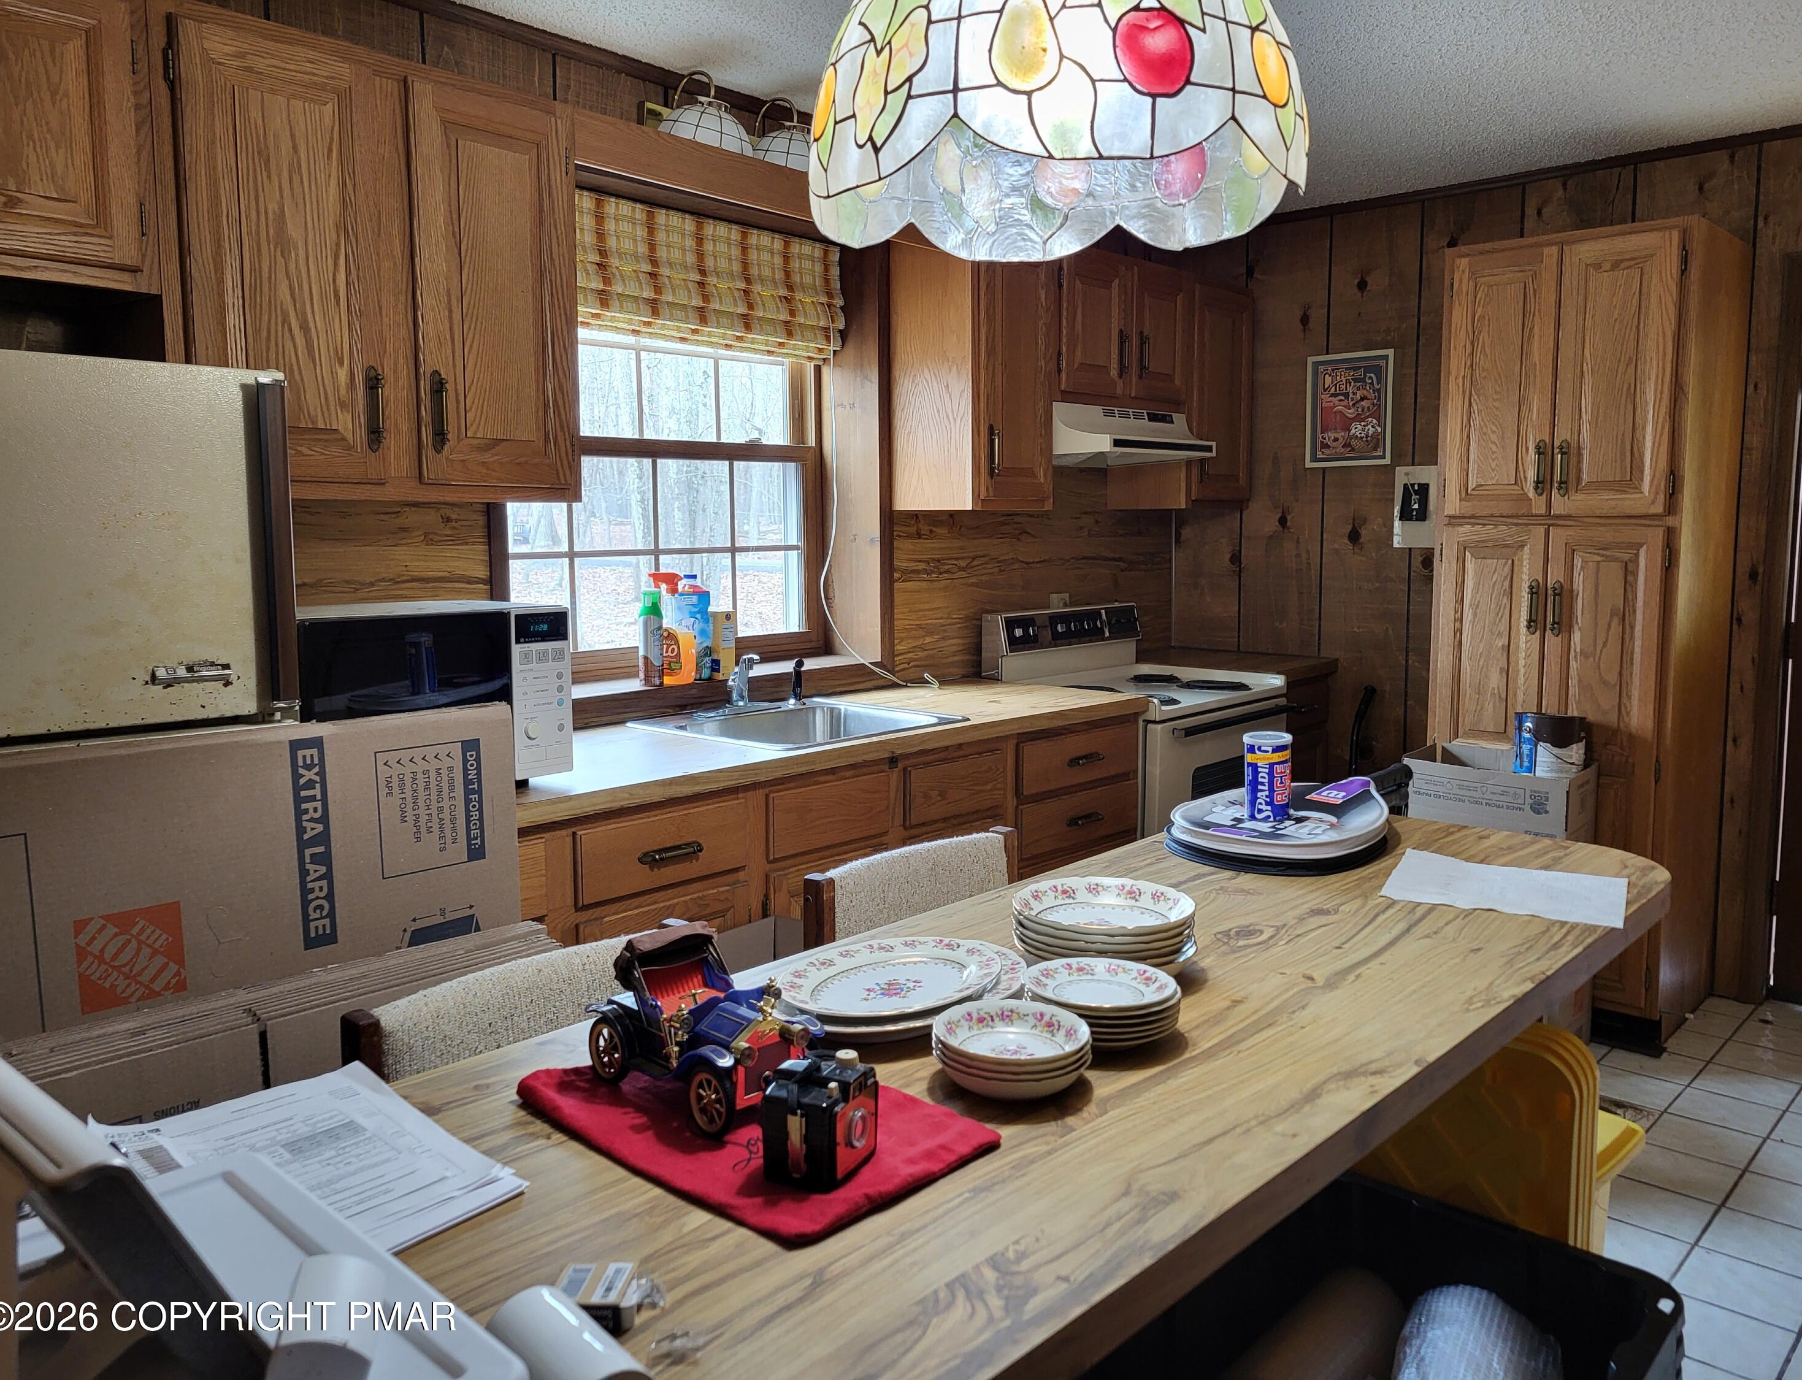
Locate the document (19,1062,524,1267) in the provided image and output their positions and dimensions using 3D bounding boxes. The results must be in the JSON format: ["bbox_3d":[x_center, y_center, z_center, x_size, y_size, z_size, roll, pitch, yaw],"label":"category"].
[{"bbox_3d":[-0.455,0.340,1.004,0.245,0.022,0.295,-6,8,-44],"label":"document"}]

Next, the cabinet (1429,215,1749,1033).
[{"bbox_3d":[1.919,-0.156,3.898,0.620,2.114,0.593,6,9,42],"label":"cabinet"}]

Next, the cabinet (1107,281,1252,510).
[{"bbox_3d":[0.972,-0.996,4.763,0.325,0.765,0.430,5,8,42],"label":"cabinet"}]

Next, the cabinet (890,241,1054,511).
[{"bbox_3d":[0.208,-0.891,3.917,0.325,0.765,0.372,5,8,42],"label":"cabinet"}]

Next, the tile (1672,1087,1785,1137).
[{"bbox_3d":[1.942,0.996,3.252,0.204,0.010,0.204,5,8,42],"label":"tile"}]

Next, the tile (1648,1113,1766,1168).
[{"bbox_3d":[1.795,1.010,3.088,0.200,0.010,0.200,6,9,42],"label":"tile"}]

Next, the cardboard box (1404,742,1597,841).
[{"bbox_3d":[1.573,0.405,3.651,0.430,0.457,0.310,6,9,42],"label":"cardboard box"}]

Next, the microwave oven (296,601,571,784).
[{"bbox_3d":[-0.924,0.015,2.532,0.360,0.320,0.507,6,9,42],"label":"microwave oven"}]

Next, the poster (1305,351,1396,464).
[{"bbox_3d":[1.489,-0.928,4.590,0.298,0.366,0.022,6,9,42],"label":"poster"}]

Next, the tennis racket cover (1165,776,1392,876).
[{"bbox_3d":[0.586,0.202,2.033,0.420,0.045,0.220,-7,9,-42],"label":"tennis racket cover"}]

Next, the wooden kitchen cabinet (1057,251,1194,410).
[{"bbox_3d":[0.579,-1.101,4.326,0.329,0.458,0.764,6,9,42],"label":"wooden kitchen cabinet"}]

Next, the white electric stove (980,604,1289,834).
[{"bbox_3d":[0.745,0.309,4.354,0.690,1.112,0.764,6,9,42],"label":"white electric stove"}]

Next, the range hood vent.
[{"bbox_3d":[0.630,-0.796,4.318,0.458,0.150,0.764,6,9,42],"label":"range hood vent"}]

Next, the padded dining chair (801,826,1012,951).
[{"bbox_3d":[0.190,0.702,2.053,0.465,0.860,0.530,-6,8,-44],"label":"padded dining chair"}]

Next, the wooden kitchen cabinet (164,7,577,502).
[{"bbox_3d":[-1.012,-0.739,2.568,0.325,0.770,0.775,5,8,42],"label":"wooden kitchen cabinet"}]

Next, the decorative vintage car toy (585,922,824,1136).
[{"bbox_3d":[-0.161,0.263,1.119,0.098,0.130,0.222,-6,8,-42],"label":"decorative vintage car toy"}]

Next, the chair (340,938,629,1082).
[{"bbox_3d":[-0.255,0.765,1.501,0.530,0.860,0.460,5,8,43],"label":"chair"}]

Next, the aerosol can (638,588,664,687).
[{"bbox_3d":[-0.621,-0.129,3.439,0.063,0.240,0.063,-1,7,0],"label":"aerosol can"}]

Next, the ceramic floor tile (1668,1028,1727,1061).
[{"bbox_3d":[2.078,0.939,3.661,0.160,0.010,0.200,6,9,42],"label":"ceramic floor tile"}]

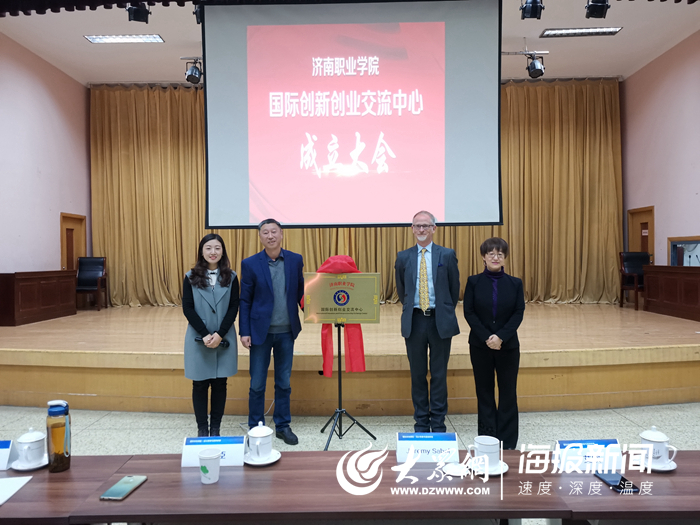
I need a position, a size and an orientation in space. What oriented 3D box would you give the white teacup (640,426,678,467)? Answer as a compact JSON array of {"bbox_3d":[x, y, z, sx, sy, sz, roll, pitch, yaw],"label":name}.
[{"bbox_3d":[1.028,0.612,1.749,0.114,0.130,0.087,0,1,32],"label":"white teacup"}]

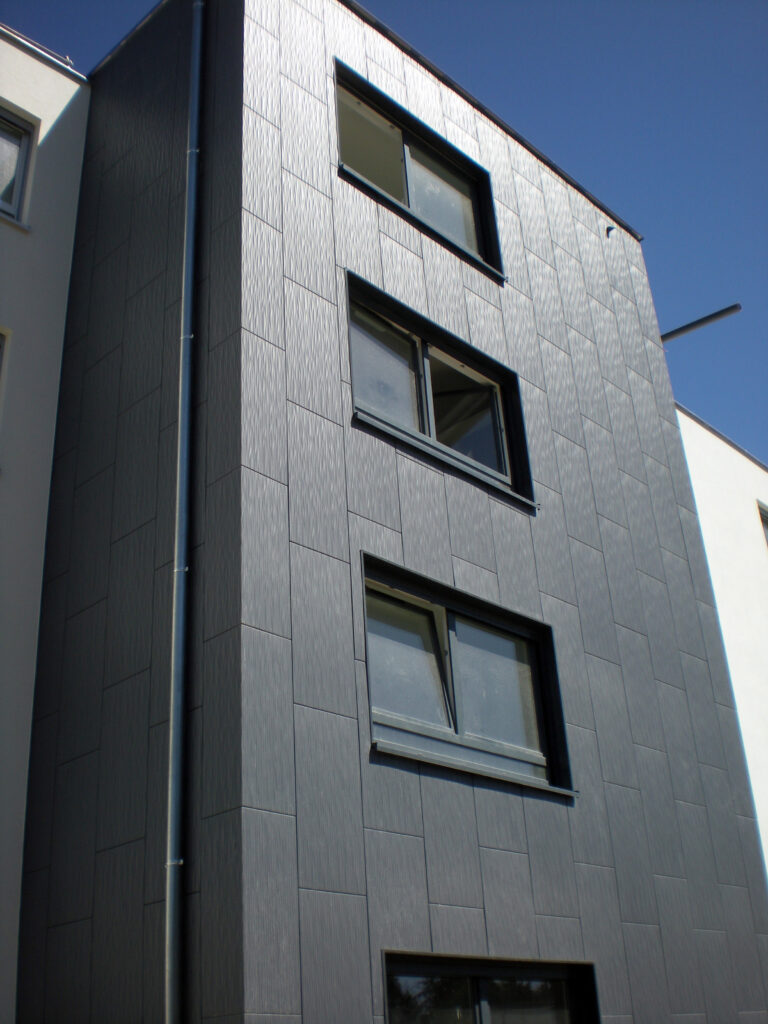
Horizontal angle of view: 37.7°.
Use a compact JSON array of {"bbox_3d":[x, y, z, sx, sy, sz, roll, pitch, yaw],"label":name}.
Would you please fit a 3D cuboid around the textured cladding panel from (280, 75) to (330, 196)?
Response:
[{"bbox_3d":[-0.719,-3.430,10.266,0.030,1.206,0.605,-26,-35,37],"label":"textured cladding panel"}]

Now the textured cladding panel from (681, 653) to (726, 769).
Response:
[{"bbox_3d":[3.350,2.087,11.815,0.020,1.214,0.602,-27,-35,37],"label":"textured cladding panel"}]

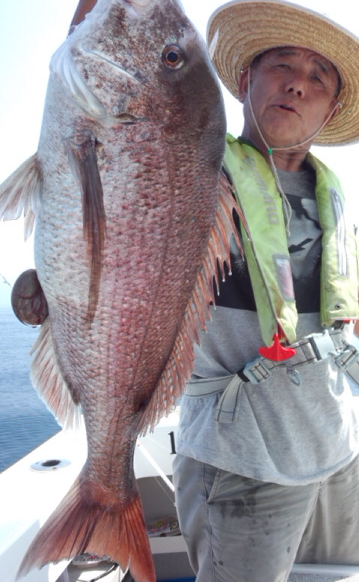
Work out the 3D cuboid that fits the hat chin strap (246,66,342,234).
[{"bbox_3d":[0.197,-0.245,0.800,0.160,0.290,0.100,0,-2,7],"label":"hat chin strap"}]

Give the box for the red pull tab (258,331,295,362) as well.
[{"bbox_3d":[0.173,0.098,0.840,0.066,0.051,0.014,0,-2,6],"label":"red pull tab"}]

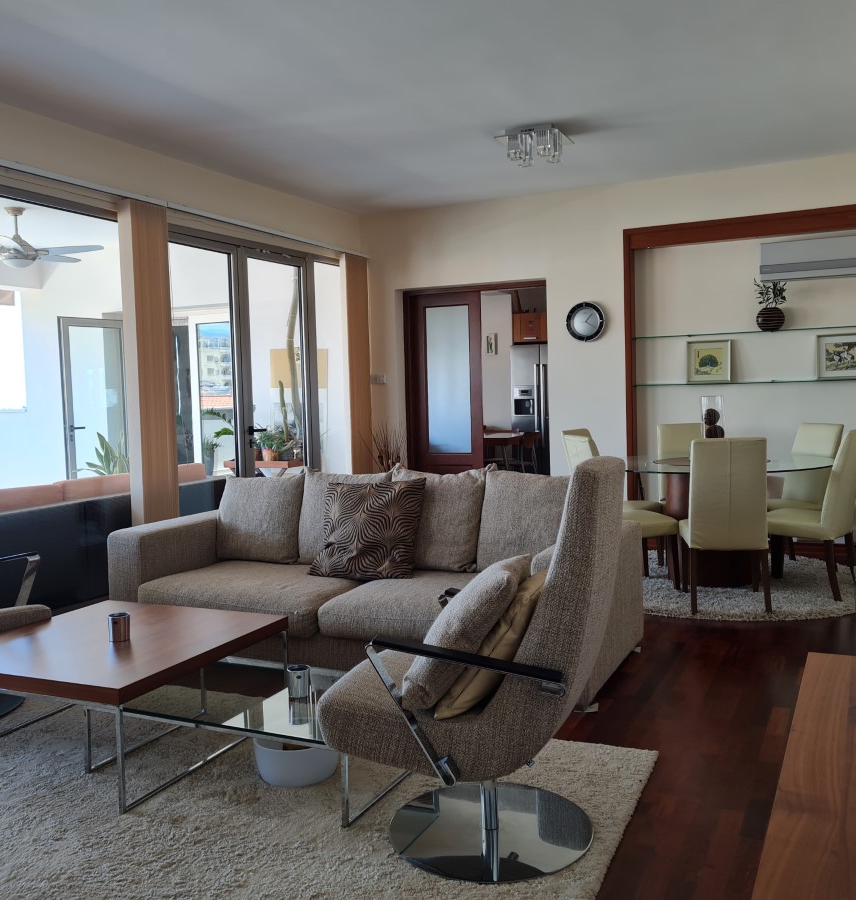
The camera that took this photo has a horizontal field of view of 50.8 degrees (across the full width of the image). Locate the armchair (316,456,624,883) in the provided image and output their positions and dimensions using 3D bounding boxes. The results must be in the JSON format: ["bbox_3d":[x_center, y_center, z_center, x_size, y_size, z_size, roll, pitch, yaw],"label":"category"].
[{"bbox_3d":[0.141,0.555,2.545,0.791,1.073,0.641,0,4,20],"label":"armchair"}]

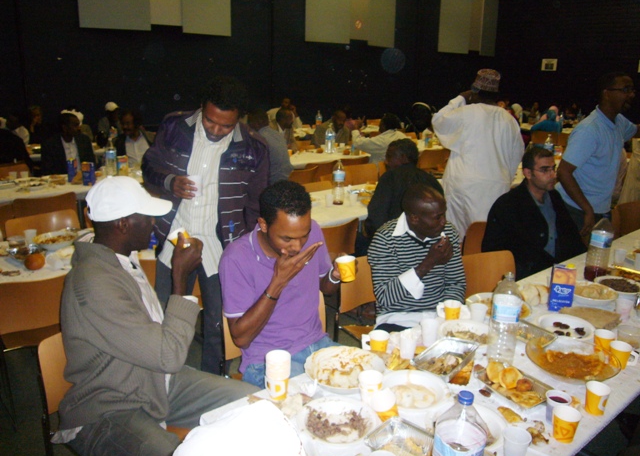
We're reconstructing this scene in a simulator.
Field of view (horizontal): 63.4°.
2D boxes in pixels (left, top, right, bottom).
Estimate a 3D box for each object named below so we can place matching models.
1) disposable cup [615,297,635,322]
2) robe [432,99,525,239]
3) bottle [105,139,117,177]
[{"bbox_3d":[1.196,0.322,2.012,0.071,0.084,0.071,0,18,0],"label":"disposable cup"},{"bbox_3d":[1.038,-0.152,3.467,0.620,1.380,0.450,4,16,11],"label":"robe"},{"bbox_3d":[-1.817,-0.609,4.504,0.088,0.318,0.088,0,18,0],"label":"bottle"}]

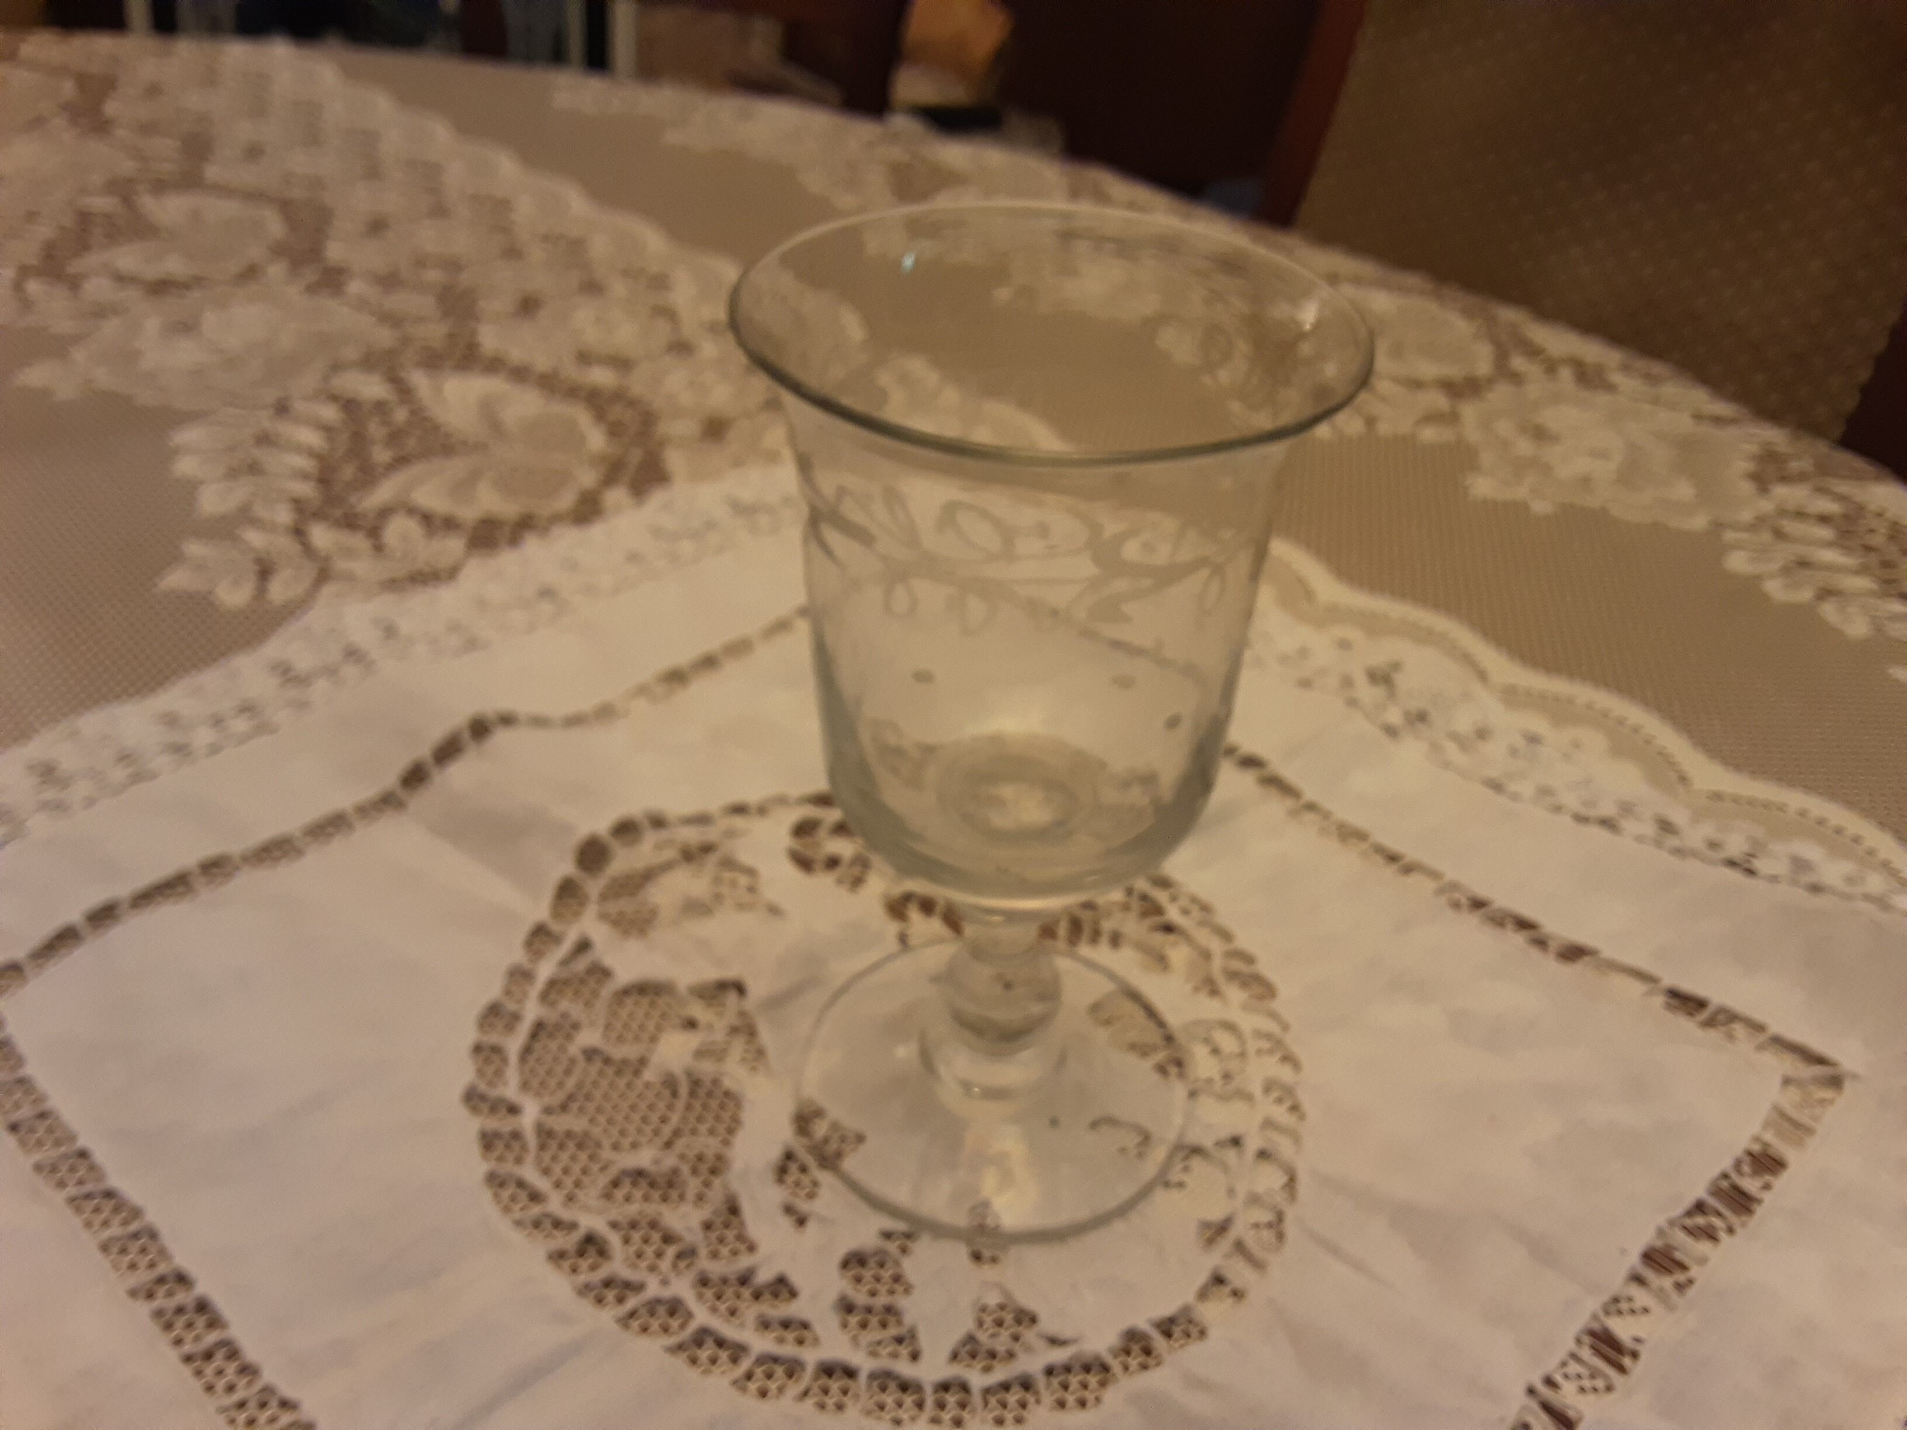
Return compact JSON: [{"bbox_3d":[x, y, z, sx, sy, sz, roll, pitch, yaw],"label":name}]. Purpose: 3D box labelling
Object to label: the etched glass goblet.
[{"bbox_3d":[0.010,0.008,0.246,0.082,0.153,0.082,2,38,0],"label":"etched glass goblet"}]

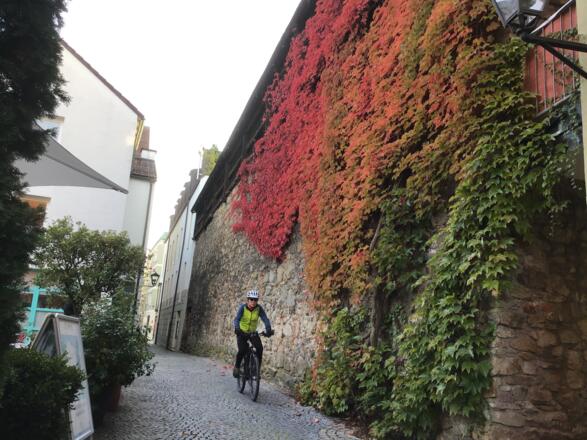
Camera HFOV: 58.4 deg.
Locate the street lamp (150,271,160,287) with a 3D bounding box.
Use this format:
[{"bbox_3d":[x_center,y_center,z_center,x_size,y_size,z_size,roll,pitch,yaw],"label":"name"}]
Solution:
[{"bbox_3d":[-6.433,2.750,24.500,0.440,0.700,0.440,7,-13,-16],"label":"street lamp"}]

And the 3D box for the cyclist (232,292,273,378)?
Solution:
[{"bbox_3d":[-0.647,1.814,8.400,0.620,1.400,0.850,7,-12,-15],"label":"cyclist"}]

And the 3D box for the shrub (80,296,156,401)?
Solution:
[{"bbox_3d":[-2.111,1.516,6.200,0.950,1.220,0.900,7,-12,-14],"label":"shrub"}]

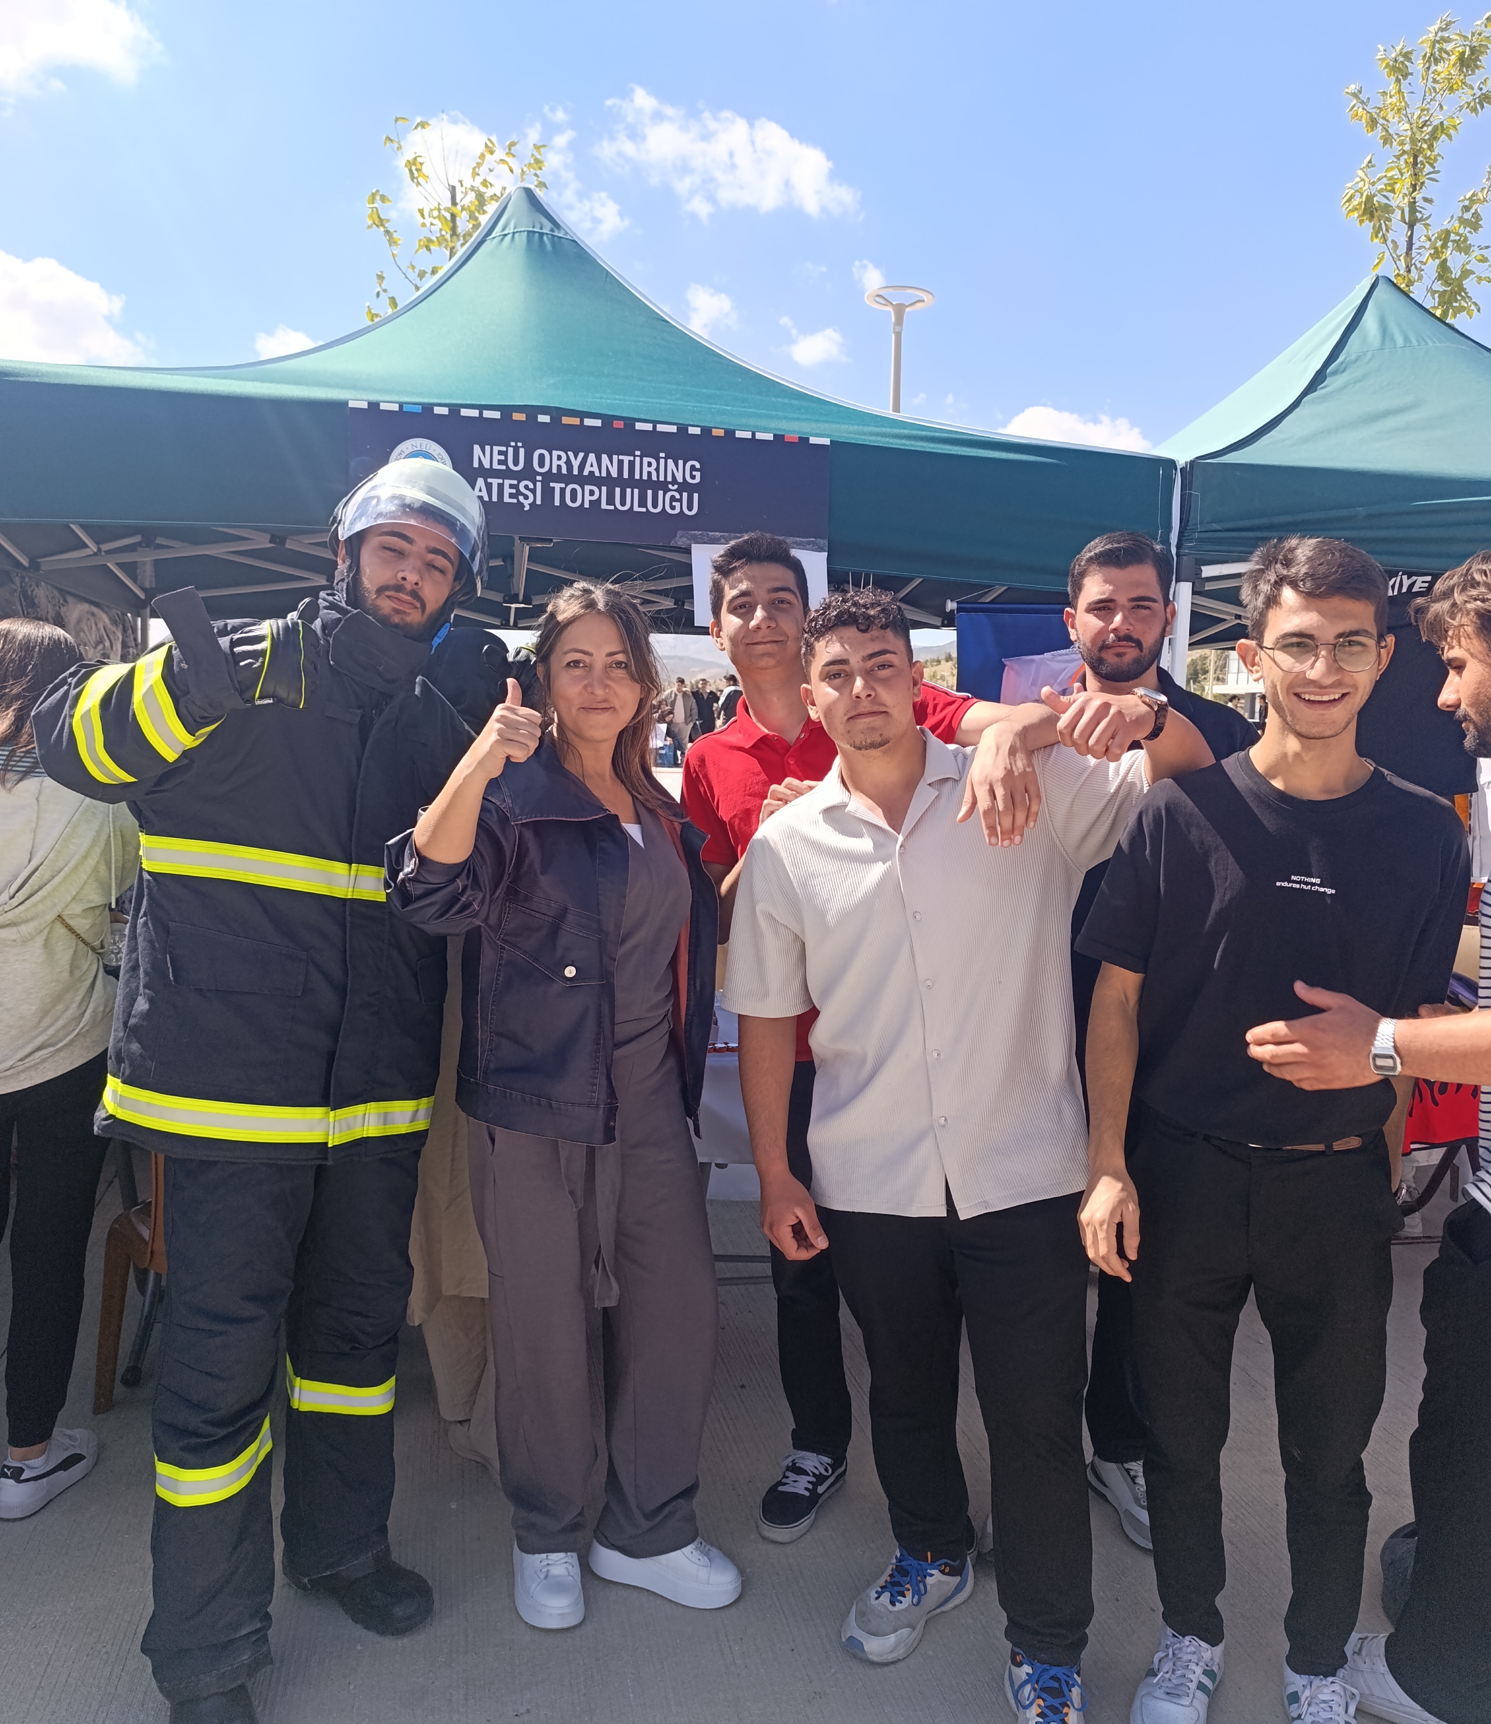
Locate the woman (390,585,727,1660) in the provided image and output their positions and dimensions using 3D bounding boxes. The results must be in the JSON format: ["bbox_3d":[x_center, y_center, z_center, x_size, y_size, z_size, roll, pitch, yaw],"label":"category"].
[{"bbox_3d":[-0.309,0.425,2.171,0.550,1.700,0.420,-1,7,-22],"label":"woman"}]

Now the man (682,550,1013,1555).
[{"bbox_3d":[0.193,0.349,2.403,0.620,1.820,0.480,2,6,6],"label":"man"}]

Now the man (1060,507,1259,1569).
[{"bbox_3d":[0.713,0.341,2.472,0.500,1.840,0.340,2,6,7],"label":"man"}]

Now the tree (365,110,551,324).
[{"bbox_3d":[-1.617,-1.667,7.364,1.200,4.650,1.200,1,6,0],"label":"tree"}]

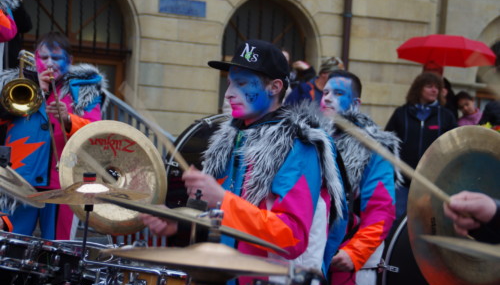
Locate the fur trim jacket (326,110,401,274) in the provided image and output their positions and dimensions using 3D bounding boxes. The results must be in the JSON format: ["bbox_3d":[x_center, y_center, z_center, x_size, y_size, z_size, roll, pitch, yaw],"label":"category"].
[{"bbox_3d":[0.485,0.280,5.750,0.420,0.900,0.600,1,3,-44],"label":"fur trim jacket"}]

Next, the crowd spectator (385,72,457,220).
[{"bbox_3d":[1.210,0.320,8.200,0.530,1.670,0.330,3,2,6],"label":"crowd spectator"}]

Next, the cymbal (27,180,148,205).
[{"bbox_3d":[-0.508,0.155,3.600,0.395,0.050,0.395,-1,6,0],"label":"cymbal"}]

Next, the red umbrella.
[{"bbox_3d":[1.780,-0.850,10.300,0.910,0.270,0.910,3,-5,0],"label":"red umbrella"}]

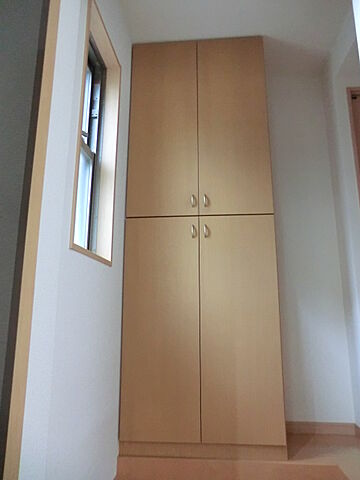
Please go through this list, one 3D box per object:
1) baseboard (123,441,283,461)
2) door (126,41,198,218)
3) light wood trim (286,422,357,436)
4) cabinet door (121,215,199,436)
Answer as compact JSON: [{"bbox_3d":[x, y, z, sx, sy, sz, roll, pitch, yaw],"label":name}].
[{"bbox_3d":[0.115,1.045,1.663,0.835,0.075,0.020,-1,-11,4],"label":"baseboard"},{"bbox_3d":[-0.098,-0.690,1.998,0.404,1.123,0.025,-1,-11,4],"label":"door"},{"bbox_3d":[0.804,1.112,1.967,0.445,0.062,0.015,-1,-11,4],"label":"light wood trim"},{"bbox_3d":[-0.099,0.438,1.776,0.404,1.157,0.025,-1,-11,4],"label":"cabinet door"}]

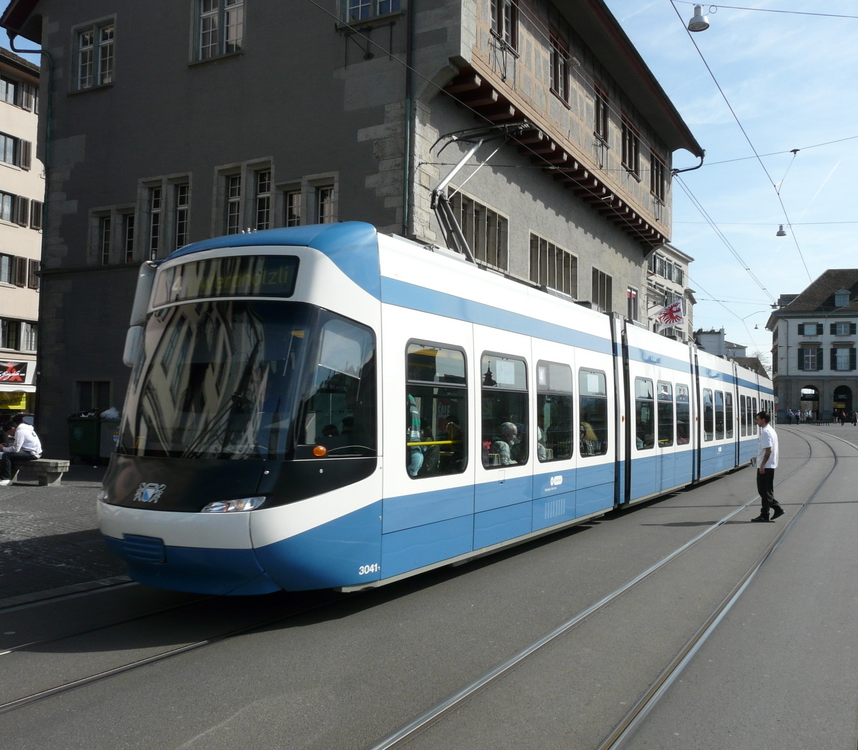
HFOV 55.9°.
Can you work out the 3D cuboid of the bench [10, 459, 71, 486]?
[{"bbox_3d":[-8.238,2.060,17.000,2.000,0.490,0.500,-1,-3,28],"label":"bench"}]

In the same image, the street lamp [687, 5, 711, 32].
[{"bbox_3d":[5.478,-7.248,16.400,0.440,0.470,0.440,1,-3,0],"label":"street lamp"}]

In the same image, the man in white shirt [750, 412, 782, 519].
[{"bbox_3d":[5.638,1.532,13.500,0.560,1.830,0.520,0,-3,6],"label":"man in white shirt"}]

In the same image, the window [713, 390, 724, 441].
[{"bbox_3d":[7.614,1.067,21.200,0.080,1.300,1.300,-1,-3,29],"label":"window"}]

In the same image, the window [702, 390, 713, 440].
[{"bbox_3d":[6.876,0.991,19.900,0.080,1.290,1.280,-1,-3,29],"label":"window"}]

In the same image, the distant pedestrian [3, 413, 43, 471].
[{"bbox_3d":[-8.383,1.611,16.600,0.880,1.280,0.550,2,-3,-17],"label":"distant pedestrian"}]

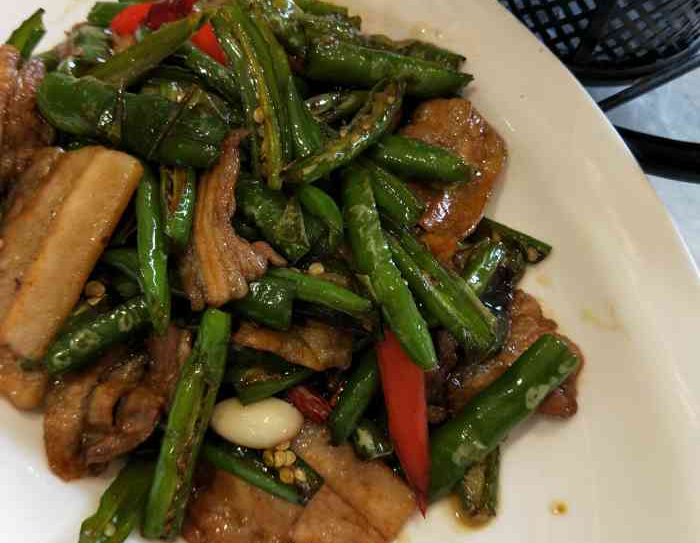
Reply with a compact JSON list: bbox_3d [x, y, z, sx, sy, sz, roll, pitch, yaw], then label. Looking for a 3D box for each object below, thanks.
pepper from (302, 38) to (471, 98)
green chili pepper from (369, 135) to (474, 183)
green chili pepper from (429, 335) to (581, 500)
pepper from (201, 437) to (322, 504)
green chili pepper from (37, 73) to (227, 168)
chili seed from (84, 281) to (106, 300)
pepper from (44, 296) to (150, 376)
[{"bbox_3d":[0.015,-0.080,0.266,0.065,0.013,0.016,5,63,-8],"label":"pepper"},{"bbox_3d":[0.026,-0.042,0.255,0.043,0.011,0.012,12,63,-13],"label":"green chili pepper"},{"bbox_3d":[0.049,0.045,0.215,0.063,0.012,0.013,-38,73,-17],"label":"green chili pepper"},{"bbox_3d":[-0.029,0.060,0.206,0.037,0.006,0.010,16,63,6],"label":"pepper"},{"bbox_3d":[-0.078,-0.054,0.239,0.064,0.014,0.020,15,63,2],"label":"green chili pepper"},{"bbox_3d":[-0.086,0.006,0.229,0.006,0.002,0.005,0,64,-5],"label":"chili seed"},{"bbox_3d":[-0.080,0.019,0.221,0.039,0.007,0.008,-35,72,-25],"label":"pepper"}]

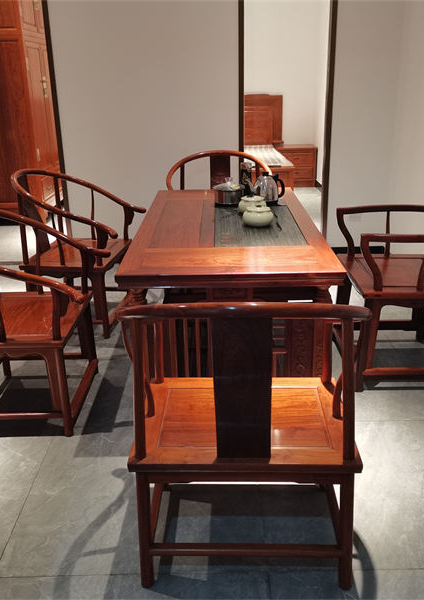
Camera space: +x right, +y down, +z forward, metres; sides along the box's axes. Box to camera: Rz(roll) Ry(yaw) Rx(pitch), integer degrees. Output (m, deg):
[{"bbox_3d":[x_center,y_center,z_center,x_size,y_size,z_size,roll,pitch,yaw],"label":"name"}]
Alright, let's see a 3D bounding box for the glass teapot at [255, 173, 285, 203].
[{"bbox_3d":[0.277,-0.561,2.982,0.168,0.155,0.130,-1,20,0],"label":"glass teapot"}]

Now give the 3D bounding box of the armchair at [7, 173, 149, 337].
[{"bbox_3d":[-0.783,-0.314,3.522,0.670,0.885,0.645,2,20,7],"label":"armchair"}]

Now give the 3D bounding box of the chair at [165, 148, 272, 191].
[{"bbox_3d":[0.044,-0.541,4.116,0.645,0.885,0.670,-1,20,0],"label":"chair"}]

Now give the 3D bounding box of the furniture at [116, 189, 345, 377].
[{"bbox_3d":[0.076,0.009,2.768,0.739,0.765,1.594,-1,20,1],"label":"furniture"}]

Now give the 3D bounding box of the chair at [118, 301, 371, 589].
[{"bbox_3d":[0.093,0.315,1.742,0.645,0.885,0.670,0,20,2],"label":"chair"}]

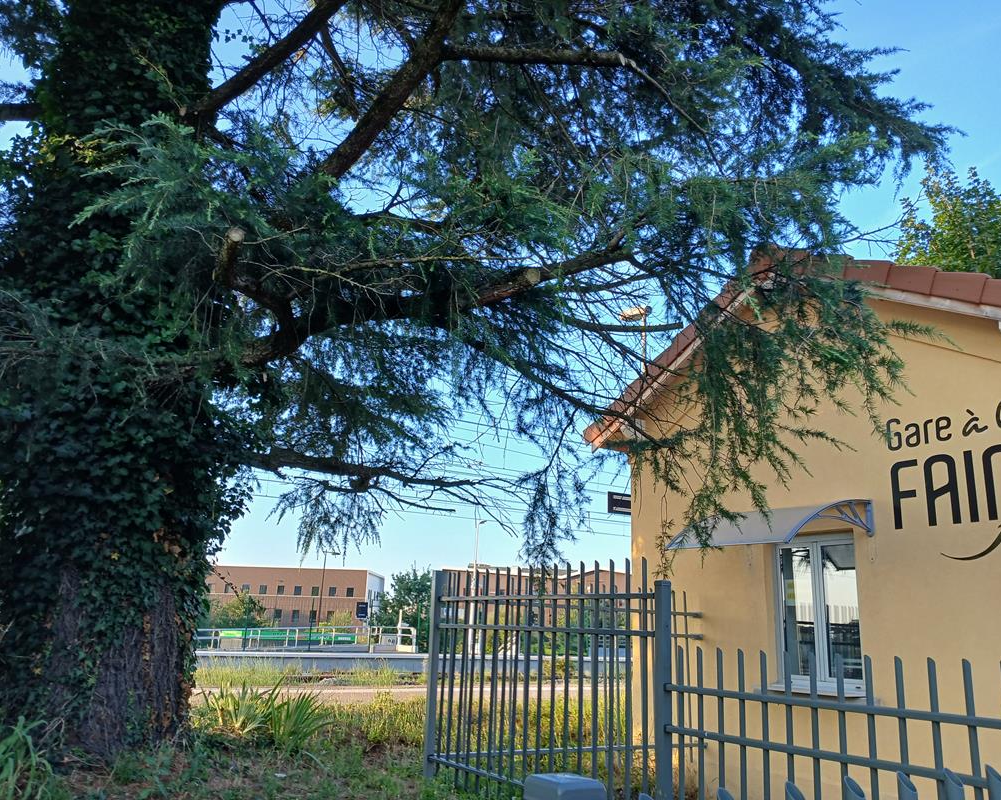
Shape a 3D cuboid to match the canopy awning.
[{"bbox_3d":[2.095,1.006,6.340,1.030,0.440,1.210,12,-19,-32],"label":"canopy awning"}]

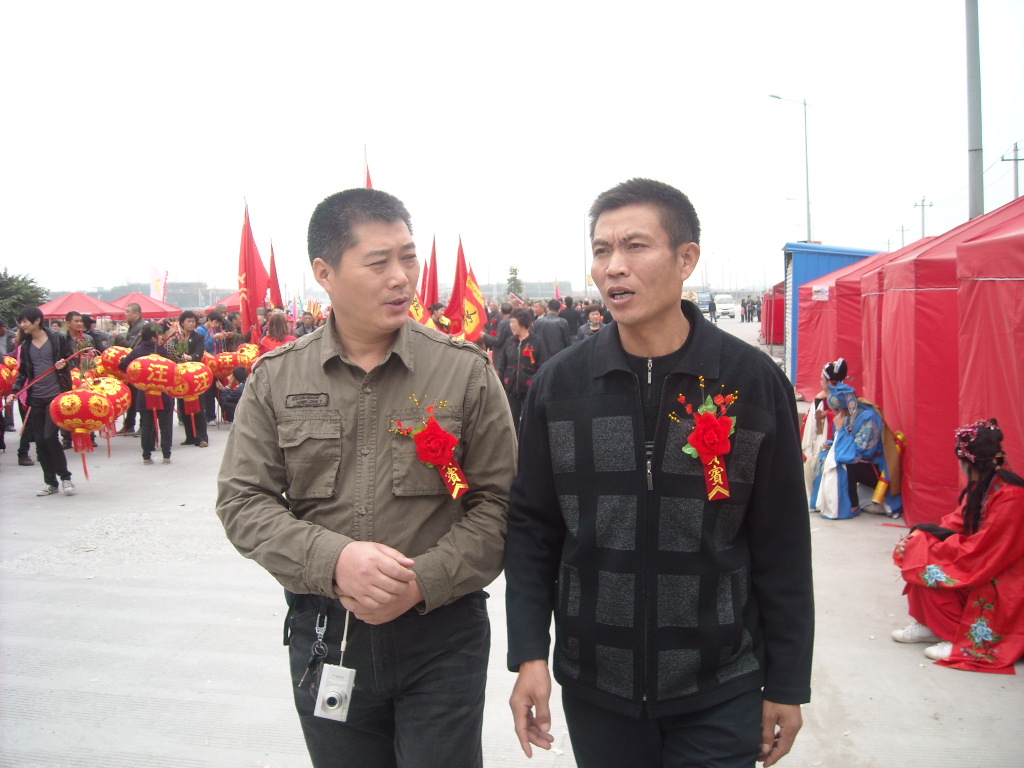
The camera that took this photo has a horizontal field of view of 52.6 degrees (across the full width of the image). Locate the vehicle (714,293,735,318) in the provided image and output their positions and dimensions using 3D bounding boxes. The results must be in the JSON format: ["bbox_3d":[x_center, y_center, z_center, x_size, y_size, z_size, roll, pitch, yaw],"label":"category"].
[{"bbox_3d":[16.659,-6.105,80.841,1.550,1.920,3.900,-1,4,14],"label":"vehicle"}]

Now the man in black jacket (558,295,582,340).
[{"bbox_3d":[1.189,-0.885,20.562,0.520,1.680,0.320,-2,4,2],"label":"man in black jacket"}]

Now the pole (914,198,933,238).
[{"bbox_3d":[40.736,-13.016,102.399,1.600,10.750,0.300,-1,4,17],"label":"pole"}]

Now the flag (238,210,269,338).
[{"bbox_3d":[-3.738,-1.600,15.072,0.450,1.950,0.250,-3,4,-14],"label":"flag"}]

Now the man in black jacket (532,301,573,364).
[{"bbox_3d":[0.609,-0.408,14.860,0.540,1.620,0.340,-2,4,1],"label":"man in black jacket"}]

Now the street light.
[{"bbox_3d":[13.156,-7.993,48.400,1.850,10.800,0.350,-1,4,17],"label":"street light"}]

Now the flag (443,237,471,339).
[{"bbox_3d":[-0.895,-1.593,17.365,0.470,1.750,0.220,-2,4,-3],"label":"flag"}]

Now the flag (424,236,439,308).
[{"bbox_3d":[-1.376,-1.810,18.359,0.400,1.600,0.200,-2,4,-4],"label":"flag"}]

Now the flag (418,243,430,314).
[{"bbox_3d":[-1.748,-1.843,21.054,0.400,1.450,0.200,-2,4,-5],"label":"flag"}]

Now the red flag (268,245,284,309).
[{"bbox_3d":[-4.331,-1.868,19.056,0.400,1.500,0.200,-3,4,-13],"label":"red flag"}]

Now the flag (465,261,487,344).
[{"bbox_3d":[-0.535,-1.161,15.246,0.450,1.250,0.200,-2,4,-2],"label":"flag"}]

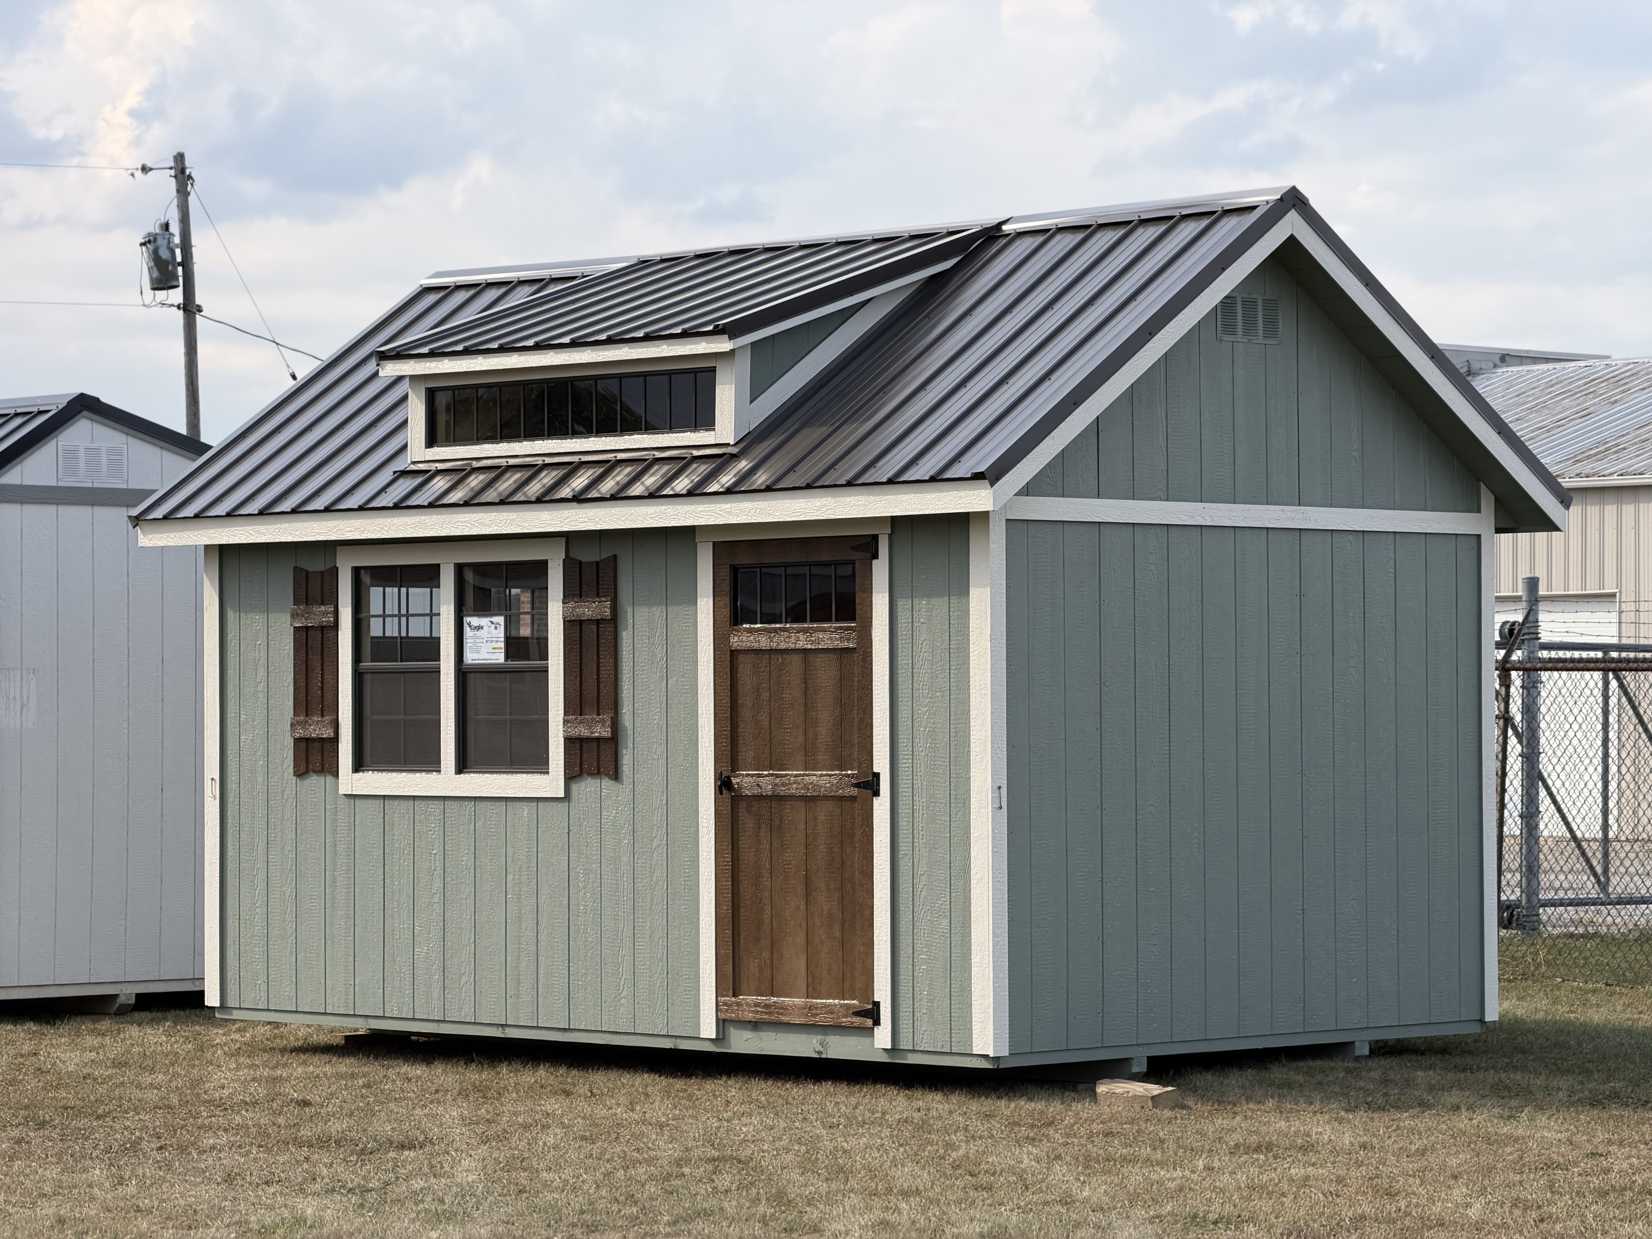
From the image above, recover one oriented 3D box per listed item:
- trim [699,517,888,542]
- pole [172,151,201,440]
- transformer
[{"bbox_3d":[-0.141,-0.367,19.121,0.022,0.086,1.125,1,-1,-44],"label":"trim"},{"bbox_3d":[-8.643,-1.796,64.919,0.270,9.120,0.270,-2,-1,0],"label":"pole"},{"bbox_3d":[-9.056,-4.931,65.000,0.540,0.910,0.450,-5,-1,-13],"label":"transformer"}]

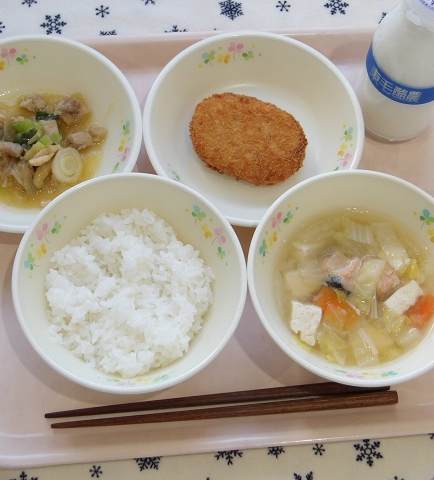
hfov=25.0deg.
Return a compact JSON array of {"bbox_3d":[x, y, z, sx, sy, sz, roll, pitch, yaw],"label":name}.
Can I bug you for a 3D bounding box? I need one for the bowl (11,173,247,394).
[{"bbox_3d":[-0.053,0.034,0.612,0.139,0.060,0.139,1,68,-3],"label":"bowl"}]

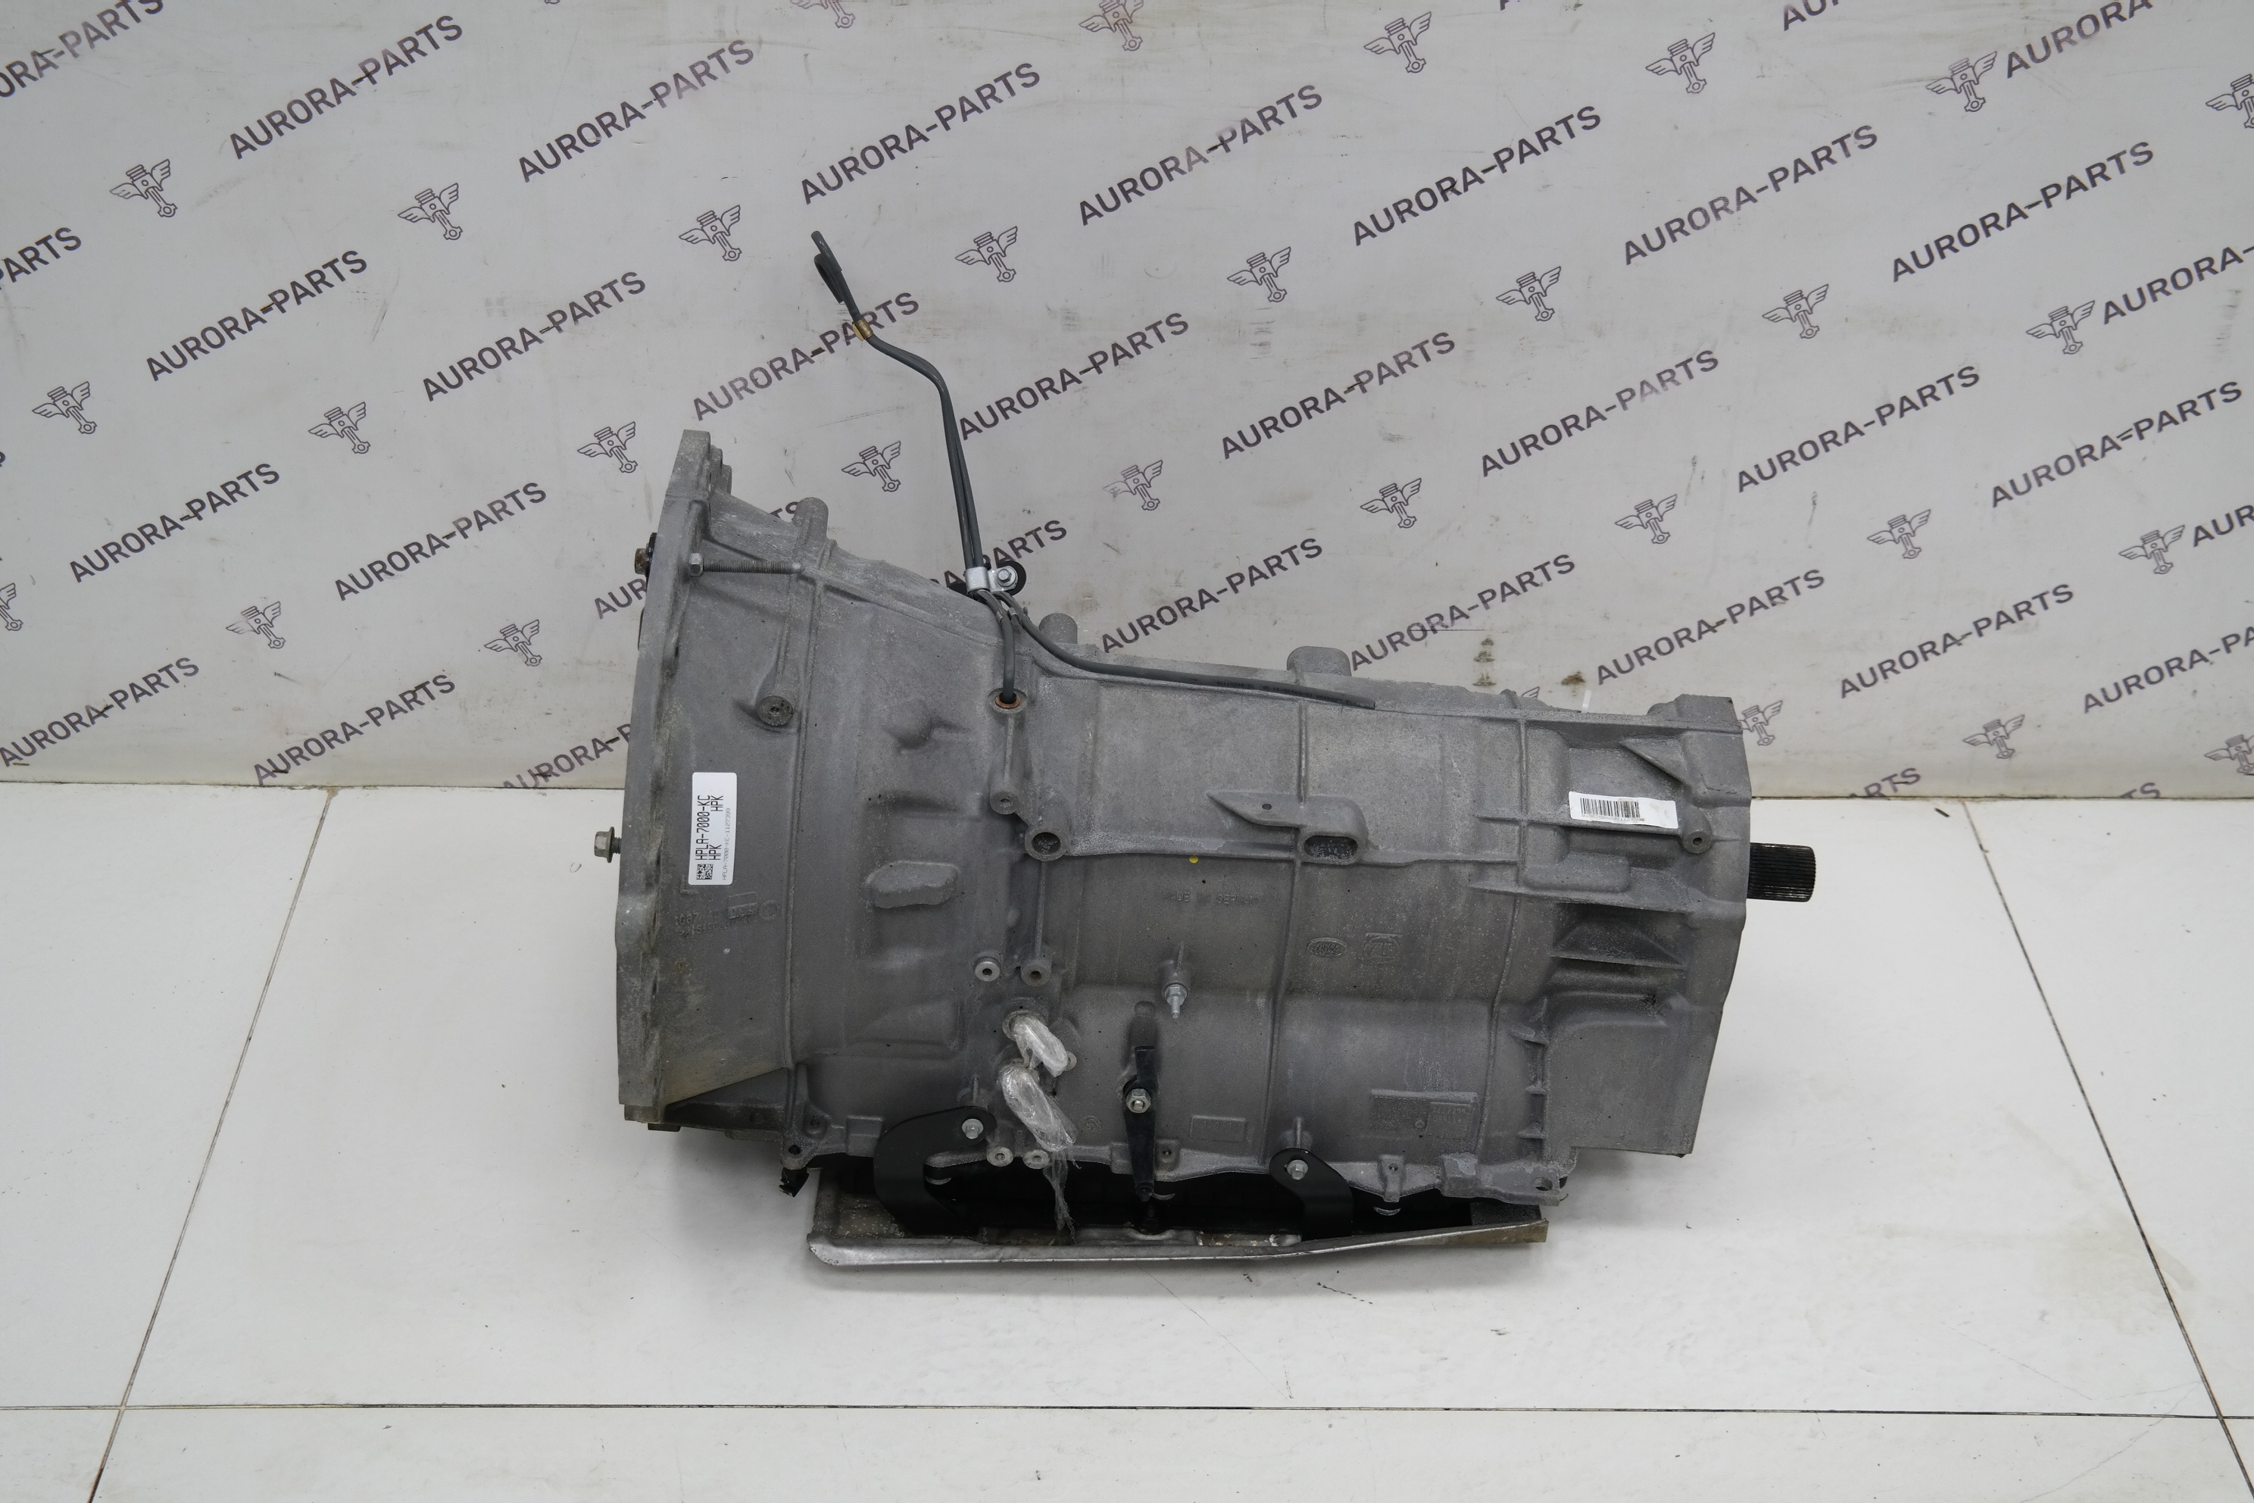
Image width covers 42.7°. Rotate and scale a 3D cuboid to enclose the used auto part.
[{"bbox_3d":[0.049,-0.005,1.663,0.730,0.590,0.400,2,36,-4],"label":"used auto part"}]

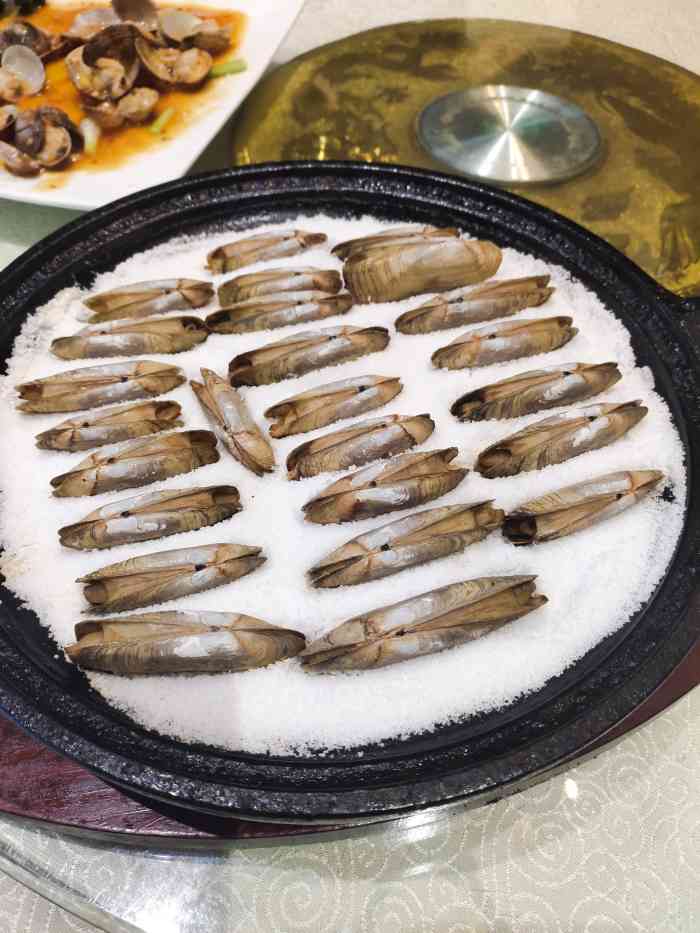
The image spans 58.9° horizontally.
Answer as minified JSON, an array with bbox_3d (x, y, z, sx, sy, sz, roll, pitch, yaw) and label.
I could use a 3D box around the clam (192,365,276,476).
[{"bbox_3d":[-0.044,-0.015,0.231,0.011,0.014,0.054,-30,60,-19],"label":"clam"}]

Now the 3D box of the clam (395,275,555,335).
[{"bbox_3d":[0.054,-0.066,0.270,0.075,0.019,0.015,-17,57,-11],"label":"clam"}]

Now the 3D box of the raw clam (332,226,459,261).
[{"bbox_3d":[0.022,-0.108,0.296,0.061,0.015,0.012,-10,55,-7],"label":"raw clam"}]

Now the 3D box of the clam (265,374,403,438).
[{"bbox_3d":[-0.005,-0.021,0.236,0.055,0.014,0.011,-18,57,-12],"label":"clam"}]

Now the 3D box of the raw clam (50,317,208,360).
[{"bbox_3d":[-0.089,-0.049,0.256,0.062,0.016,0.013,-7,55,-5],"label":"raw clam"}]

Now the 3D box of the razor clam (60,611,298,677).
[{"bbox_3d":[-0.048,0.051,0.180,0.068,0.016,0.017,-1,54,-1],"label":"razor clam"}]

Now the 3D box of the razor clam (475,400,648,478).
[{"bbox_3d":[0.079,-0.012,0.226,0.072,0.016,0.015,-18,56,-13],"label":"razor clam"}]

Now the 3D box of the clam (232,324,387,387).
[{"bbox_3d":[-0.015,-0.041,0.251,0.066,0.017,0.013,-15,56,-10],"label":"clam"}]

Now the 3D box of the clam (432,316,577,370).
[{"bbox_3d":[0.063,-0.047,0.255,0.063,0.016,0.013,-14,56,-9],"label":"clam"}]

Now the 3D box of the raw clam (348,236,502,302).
[{"bbox_3d":[0.032,-0.089,0.277,0.071,0.024,0.015,-9,16,-6],"label":"raw clam"}]

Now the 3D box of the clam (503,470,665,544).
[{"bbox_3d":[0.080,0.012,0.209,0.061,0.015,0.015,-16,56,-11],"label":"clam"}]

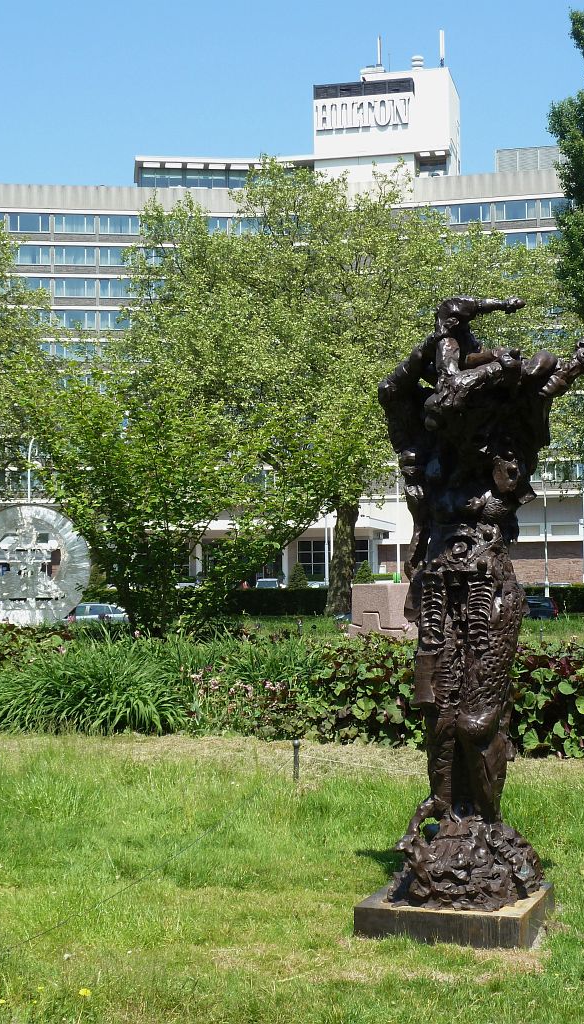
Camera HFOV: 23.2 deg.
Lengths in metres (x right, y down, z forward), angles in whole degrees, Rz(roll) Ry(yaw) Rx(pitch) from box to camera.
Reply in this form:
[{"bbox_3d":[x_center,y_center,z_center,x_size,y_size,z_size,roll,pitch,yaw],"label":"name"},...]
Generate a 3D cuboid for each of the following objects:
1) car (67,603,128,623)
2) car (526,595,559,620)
[{"bbox_3d":[-8.818,4.511,58.727,4.400,1.500,1.770,-1,-3,0],"label":"car"},{"bbox_3d":[7.547,3.926,53.265,4.600,1.460,1.800,-1,-3,0],"label":"car"}]

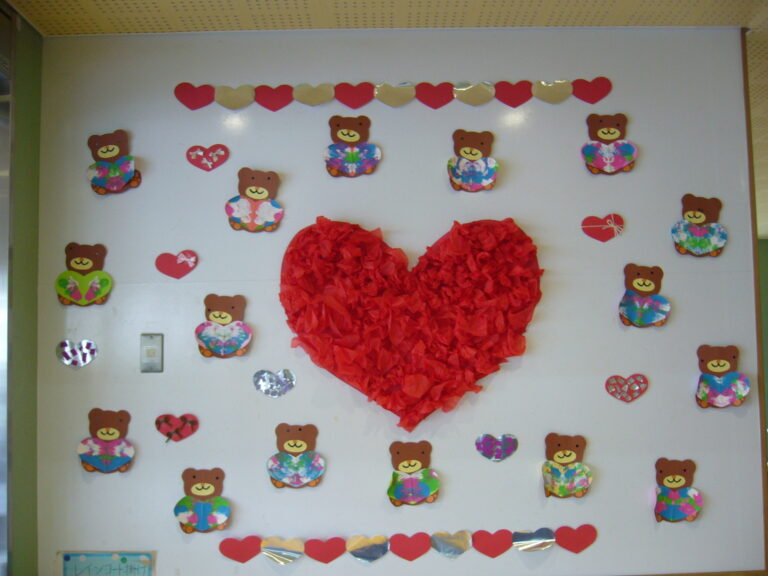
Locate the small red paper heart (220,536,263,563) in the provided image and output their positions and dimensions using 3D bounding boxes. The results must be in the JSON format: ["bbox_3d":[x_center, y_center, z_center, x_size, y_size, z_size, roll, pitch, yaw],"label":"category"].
[{"bbox_3d":[-0.428,0.783,2.327,0.129,0.079,0.010,-1,-4,-1],"label":"small red paper heart"}]

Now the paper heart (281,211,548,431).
[{"bbox_3d":[0.084,0.106,2.339,0.791,0.645,0.080,-1,-4,-1],"label":"paper heart"}]

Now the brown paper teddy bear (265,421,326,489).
[{"bbox_3d":[-0.262,0.505,2.333,0.179,0.193,0.015,-1,-4,-1],"label":"brown paper teddy bear"}]

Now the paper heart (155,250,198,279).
[{"bbox_3d":[-0.632,-0.071,2.370,0.131,0.090,0.008,-1,-4,-1],"label":"paper heart"}]

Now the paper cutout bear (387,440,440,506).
[{"bbox_3d":[0.092,0.567,2.359,0.160,0.197,0.020,-3,-3,-1],"label":"paper cutout bear"}]

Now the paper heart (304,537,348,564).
[{"bbox_3d":[-0.174,0.785,2.320,0.129,0.078,0.006,-1,-4,-1],"label":"paper heart"}]

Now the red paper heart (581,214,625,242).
[{"bbox_3d":[0.684,-0.185,2.422,0.134,0.084,0.008,-5,-3,-2],"label":"red paper heart"}]

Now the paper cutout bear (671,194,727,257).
[{"bbox_3d":[0.990,-0.196,2.423,0.174,0.194,0.020,4,-3,-1],"label":"paper cutout bear"}]

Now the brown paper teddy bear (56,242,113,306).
[{"bbox_3d":[-0.911,-0.040,2.362,0.173,0.194,0.015,-1,-4,-1],"label":"brown paper teddy bear"}]

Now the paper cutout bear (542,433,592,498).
[{"bbox_3d":[0.554,0.536,2.343,0.153,0.195,0.025,-1,-4,-1],"label":"paper cutout bear"}]

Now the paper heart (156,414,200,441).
[{"bbox_3d":[-0.626,0.424,2.348,0.133,0.085,0.010,-1,-4,-1],"label":"paper heart"}]

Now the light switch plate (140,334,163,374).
[{"bbox_3d":[-0.702,0.197,2.352,0.070,0.119,0.010,-1,-4,-1],"label":"light switch plate"}]

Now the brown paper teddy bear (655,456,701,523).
[{"bbox_3d":[0.907,0.620,2.374,0.150,0.201,0.020,0,-3,-1],"label":"brown paper teddy bear"}]

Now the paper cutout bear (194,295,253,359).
[{"bbox_3d":[-0.486,0.118,2.361,0.174,0.196,0.025,-1,-4,-1],"label":"paper cutout bear"}]

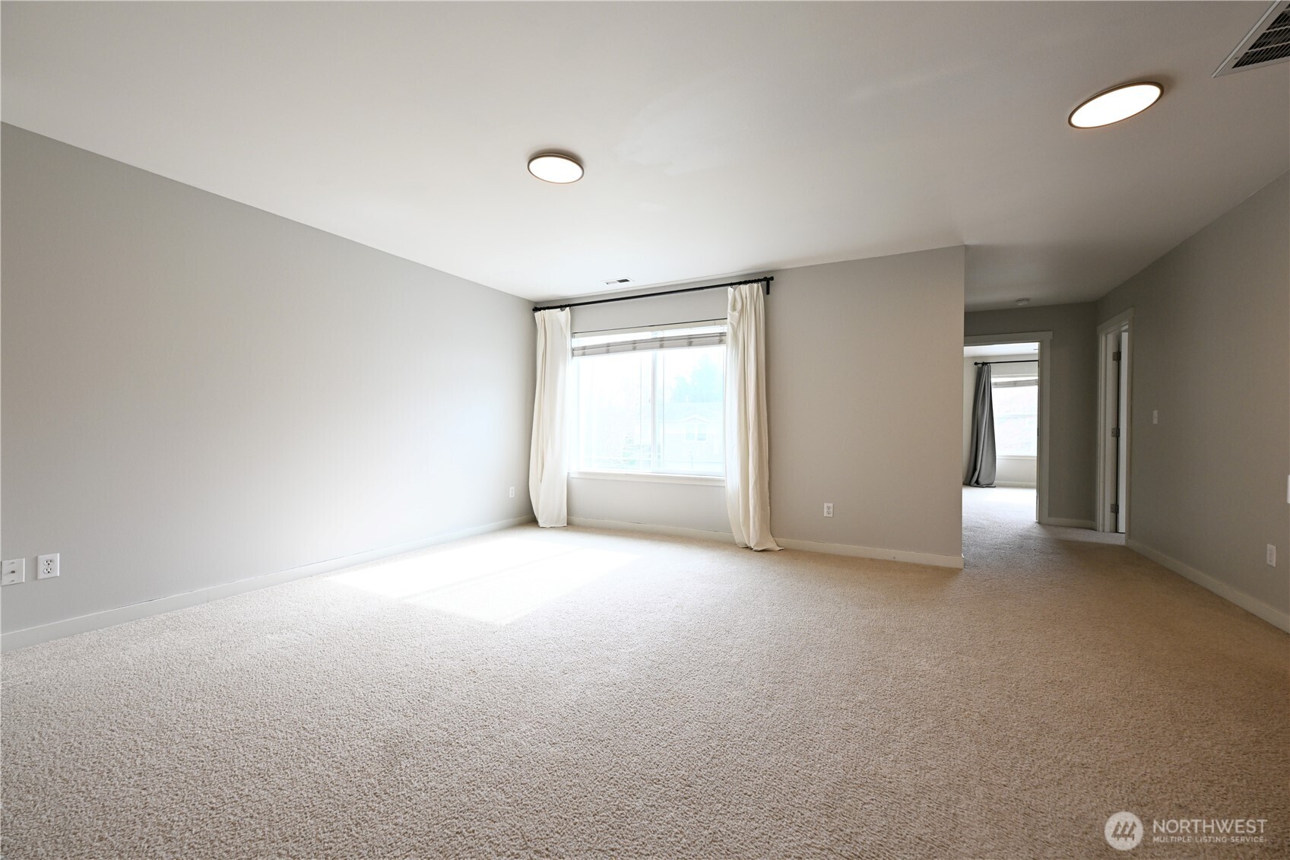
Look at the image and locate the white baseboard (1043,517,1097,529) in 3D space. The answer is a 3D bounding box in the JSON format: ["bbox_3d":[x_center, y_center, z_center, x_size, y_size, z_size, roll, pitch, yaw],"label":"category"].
[{"bbox_3d":[4.644,1.015,5.463,0.405,0.088,0.017,1,0,28],"label":"white baseboard"}]

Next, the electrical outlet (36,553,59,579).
[{"bbox_3d":[-2.883,0.662,2.429,0.009,0.114,0.071,1,0,28],"label":"electrical outlet"}]

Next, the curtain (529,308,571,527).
[{"bbox_3d":[-1.042,-0.135,5.337,0.450,2.300,0.210,1,0,28],"label":"curtain"}]

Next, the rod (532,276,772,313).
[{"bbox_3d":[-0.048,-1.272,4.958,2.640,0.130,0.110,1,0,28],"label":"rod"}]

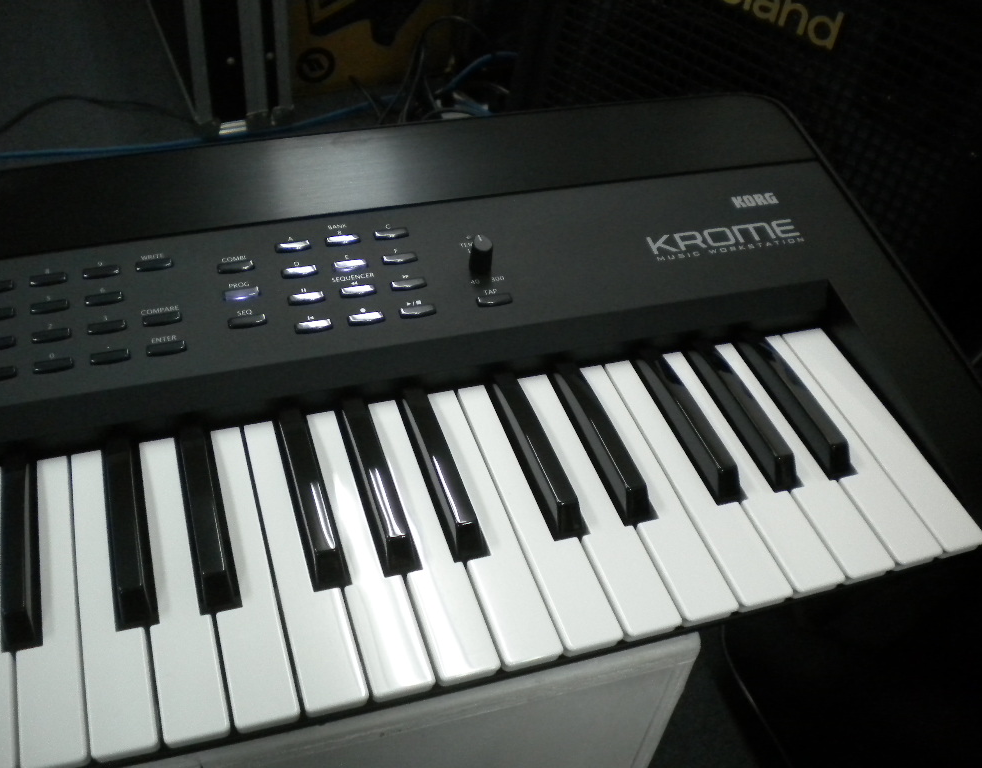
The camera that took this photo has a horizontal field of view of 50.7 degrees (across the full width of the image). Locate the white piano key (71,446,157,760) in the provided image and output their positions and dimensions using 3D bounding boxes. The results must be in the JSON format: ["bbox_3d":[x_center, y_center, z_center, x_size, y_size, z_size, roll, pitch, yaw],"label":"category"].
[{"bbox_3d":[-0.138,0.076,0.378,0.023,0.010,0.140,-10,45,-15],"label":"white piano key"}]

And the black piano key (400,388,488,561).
[{"bbox_3d":[-0.020,0.032,0.417,0.011,0.013,0.087,-10,45,-15],"label":"black piano key"}]

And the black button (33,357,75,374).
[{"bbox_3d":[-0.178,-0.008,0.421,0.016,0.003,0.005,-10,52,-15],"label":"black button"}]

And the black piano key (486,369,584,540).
[{"bbox_3d":[0.018,0.025,0.433,0.011,0.014,0.090,-10,45,-15],"label":"black piano key"}]

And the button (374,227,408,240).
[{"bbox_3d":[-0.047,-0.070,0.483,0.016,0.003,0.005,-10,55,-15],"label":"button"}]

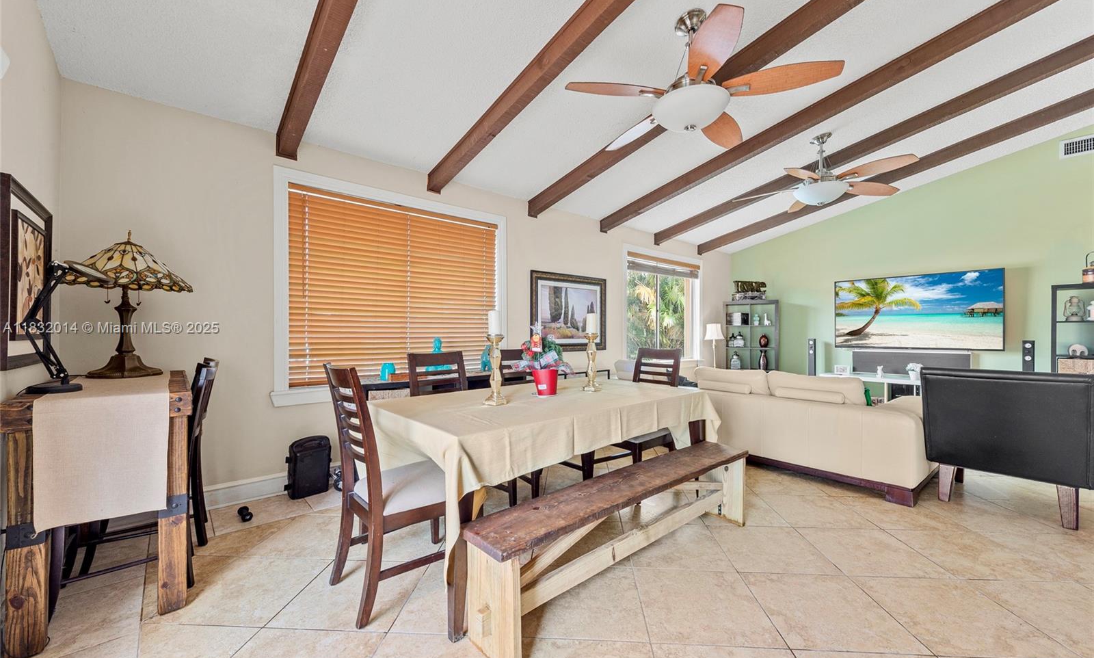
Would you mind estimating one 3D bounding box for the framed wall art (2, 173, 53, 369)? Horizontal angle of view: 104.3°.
[{"bbox_3d":[-2.166,-0.200,1.781,0.030,0.700,0.750,0,-1,-42],"label":"framed wall art"}]

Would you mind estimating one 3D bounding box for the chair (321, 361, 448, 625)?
[{"bbox_3d":[-0.661,0.655,1.989,0.610,1.010,0.450,0,-1,-42],"label":"chair"}]

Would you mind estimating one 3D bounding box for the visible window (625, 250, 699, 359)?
[{"bbox_3d":[1.767,-0.308,6.351,1.865,1.468,0.079,1,-1,-41],"label":"visible window"}]

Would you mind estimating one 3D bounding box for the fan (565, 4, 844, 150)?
[{"bbox_3d":[0.859,-1.523,2.550,1.468,0.665,1.468,1,-1,-41],"label":"fan"}]

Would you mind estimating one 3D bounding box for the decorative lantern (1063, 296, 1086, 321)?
[{"bbox_3d":[5.726,-0.215,4.609,0.124,0.273,0.147,1,-1,-41],"label":"decorative lantern"}]

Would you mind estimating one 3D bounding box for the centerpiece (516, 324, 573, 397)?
[{"bbox_3d":[-0.001,0.191,2.655,0.340,0.440,0.310,0,0,0],"label":"centerpiece"}]

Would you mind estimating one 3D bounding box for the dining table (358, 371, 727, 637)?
[{"bbox_3d":[0.036,0.786,2.583,1.860,0.755,1.060,0,-1,-42],"label":"dining table"}]

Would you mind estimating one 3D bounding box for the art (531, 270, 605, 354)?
[{"bbox_3d":[0.279,-0.184,4.951,1.215,0.888,0.040,1,-1,-41],"label":"art"}]

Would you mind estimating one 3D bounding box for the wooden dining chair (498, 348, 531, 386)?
[{"bbox_3d":[-0.006,0.665,3.252,0.450,1.010,0.600,0,-1,-42],"label":"wooden dining chair"}]

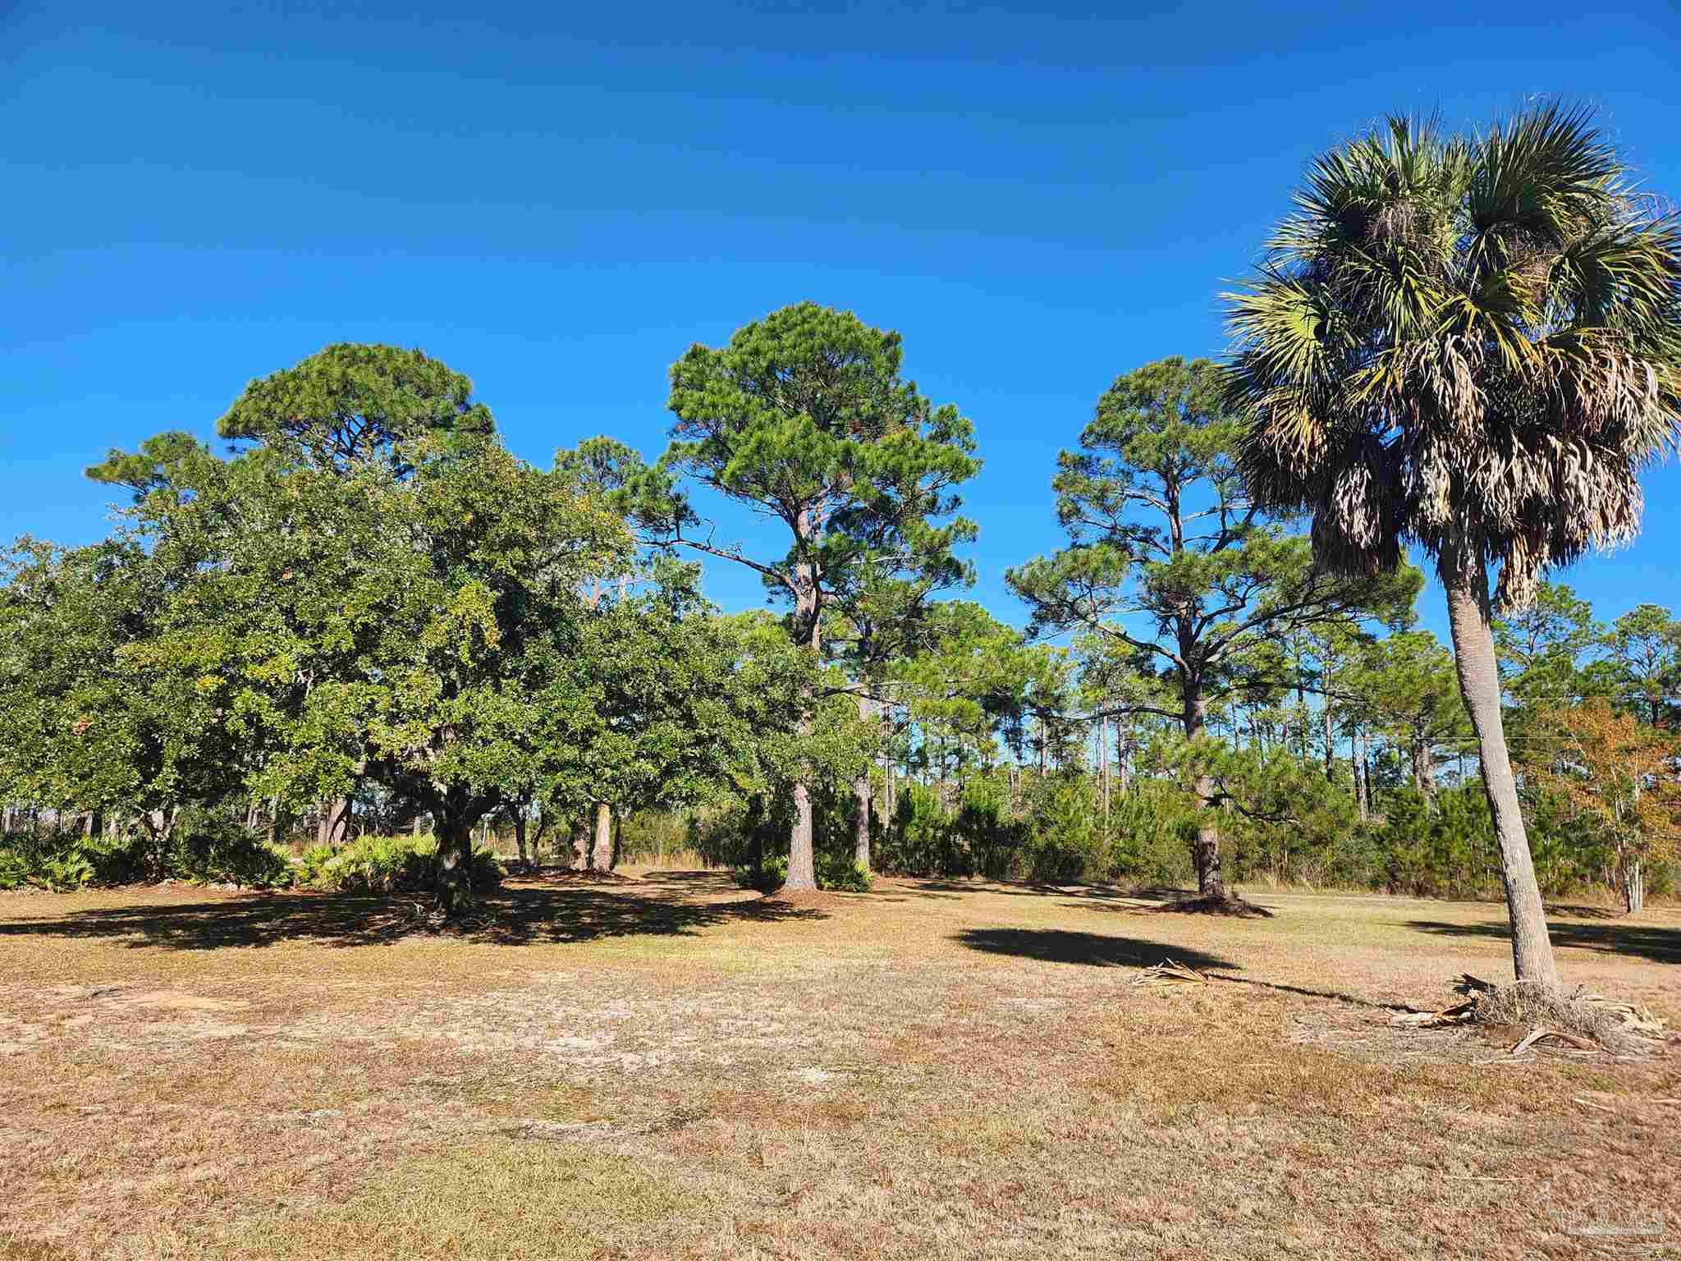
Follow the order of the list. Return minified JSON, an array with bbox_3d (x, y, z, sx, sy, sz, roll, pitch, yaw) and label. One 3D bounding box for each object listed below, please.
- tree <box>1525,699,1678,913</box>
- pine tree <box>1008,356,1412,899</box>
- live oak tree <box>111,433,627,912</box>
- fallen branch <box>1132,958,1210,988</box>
[{"bbox_3d":[14.458,3.308,21.274,3.000,4.000,2.900,0,-10,0],"label":"tree"},{"bbox_3d":[7.200,-0.143,22.726,7.700,11.300,7.300,0,-10,0],"label":"pine tree"},{"bbox_3d":[-8.908,0.803,22.043,9.300,9.200,8.800,0,-10,0],"label":"live oak tree"},{"bbox_3d":[3.418,3.529,11.580,0.800,0.230,0.500,0,-10,0],"label":"fallen branch"}]

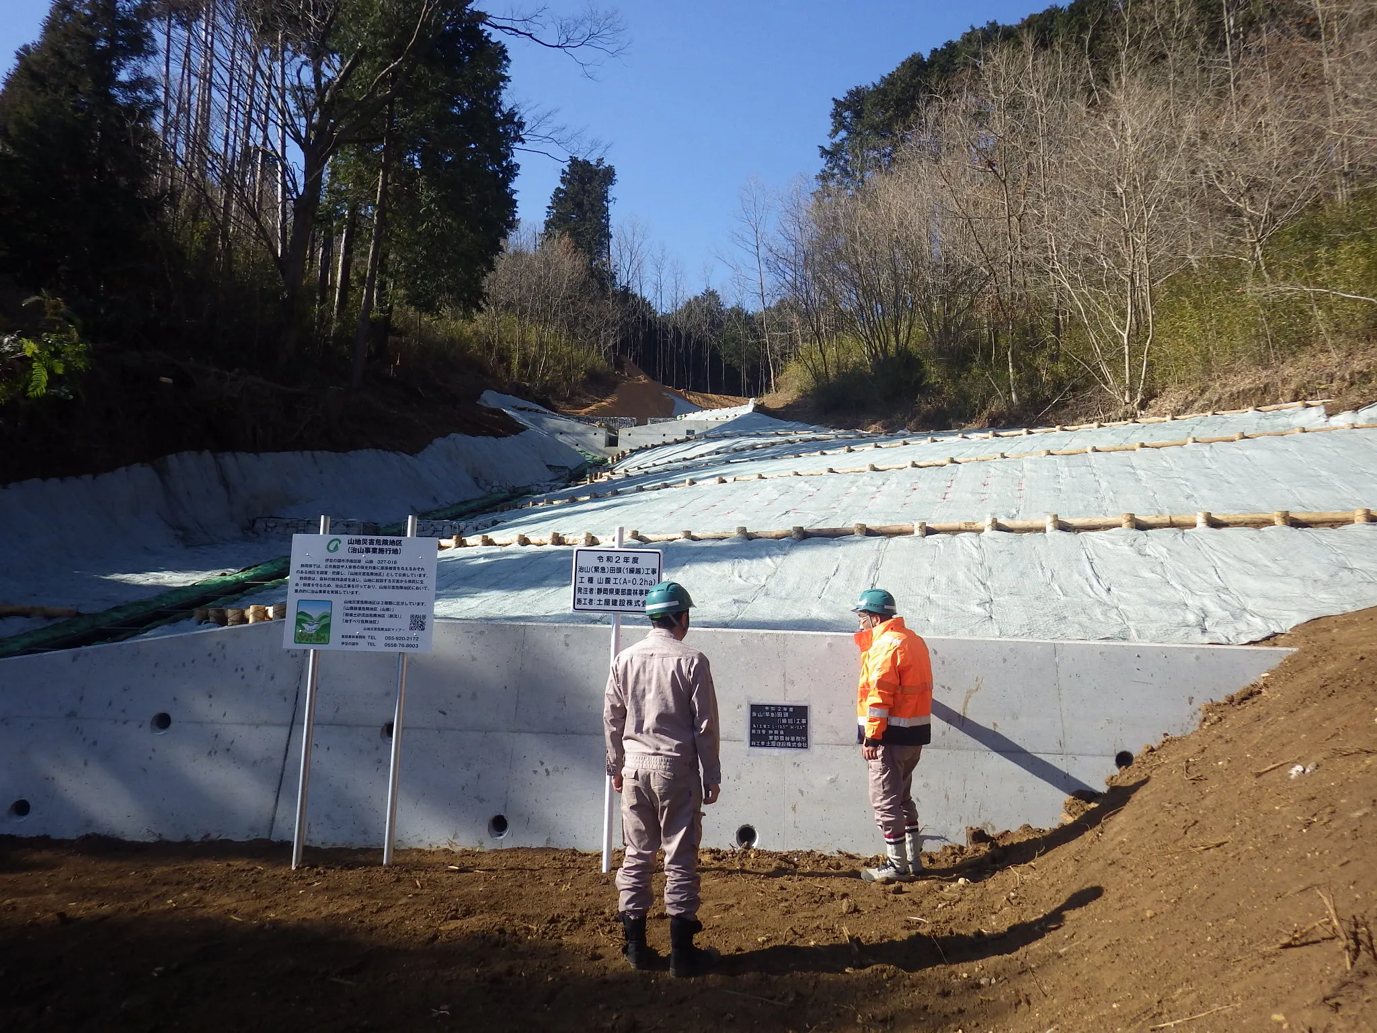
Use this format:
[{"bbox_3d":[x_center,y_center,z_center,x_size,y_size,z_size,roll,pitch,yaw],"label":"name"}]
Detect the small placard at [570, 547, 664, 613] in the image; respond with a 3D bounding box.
[{"bbox_3d":[-0.448,0.410,6.280,0.560,0.405,0.030,2,-6,0],"label":"small placard"}]

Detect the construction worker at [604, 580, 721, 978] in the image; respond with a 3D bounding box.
[{"bbox_3d":[-0.119,1.182,4.680,0.520,1.770,0.340,0,-6,20],"label":"construction worker"}]

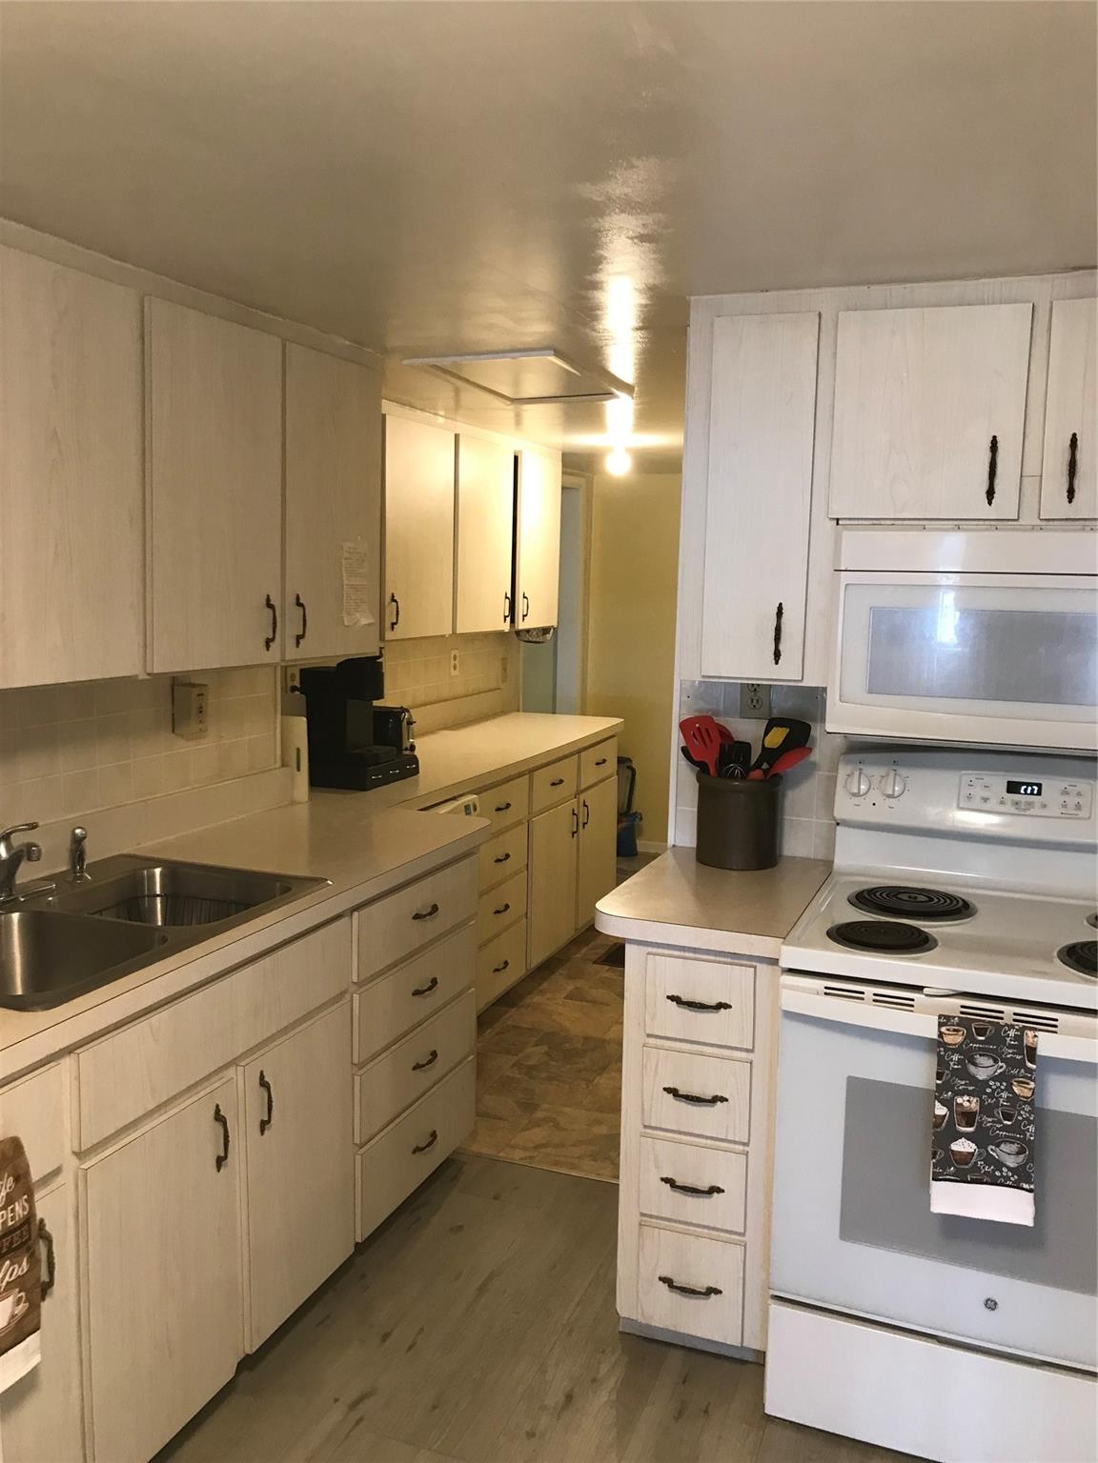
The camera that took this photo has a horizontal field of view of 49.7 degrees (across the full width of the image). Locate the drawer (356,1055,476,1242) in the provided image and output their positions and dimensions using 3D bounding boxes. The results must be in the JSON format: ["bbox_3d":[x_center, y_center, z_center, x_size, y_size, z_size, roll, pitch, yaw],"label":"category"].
[{"bbox_3d":[-0.535,1.006,3.023,0.500,0.214,0.605,4,8,21],"label":"drawer"}]

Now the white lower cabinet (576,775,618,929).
[{"bbox_3d":[-0.053,0.506,5.267,0.580,0.587,0.497,4,8,21],"label":"white lower cabinet"}]

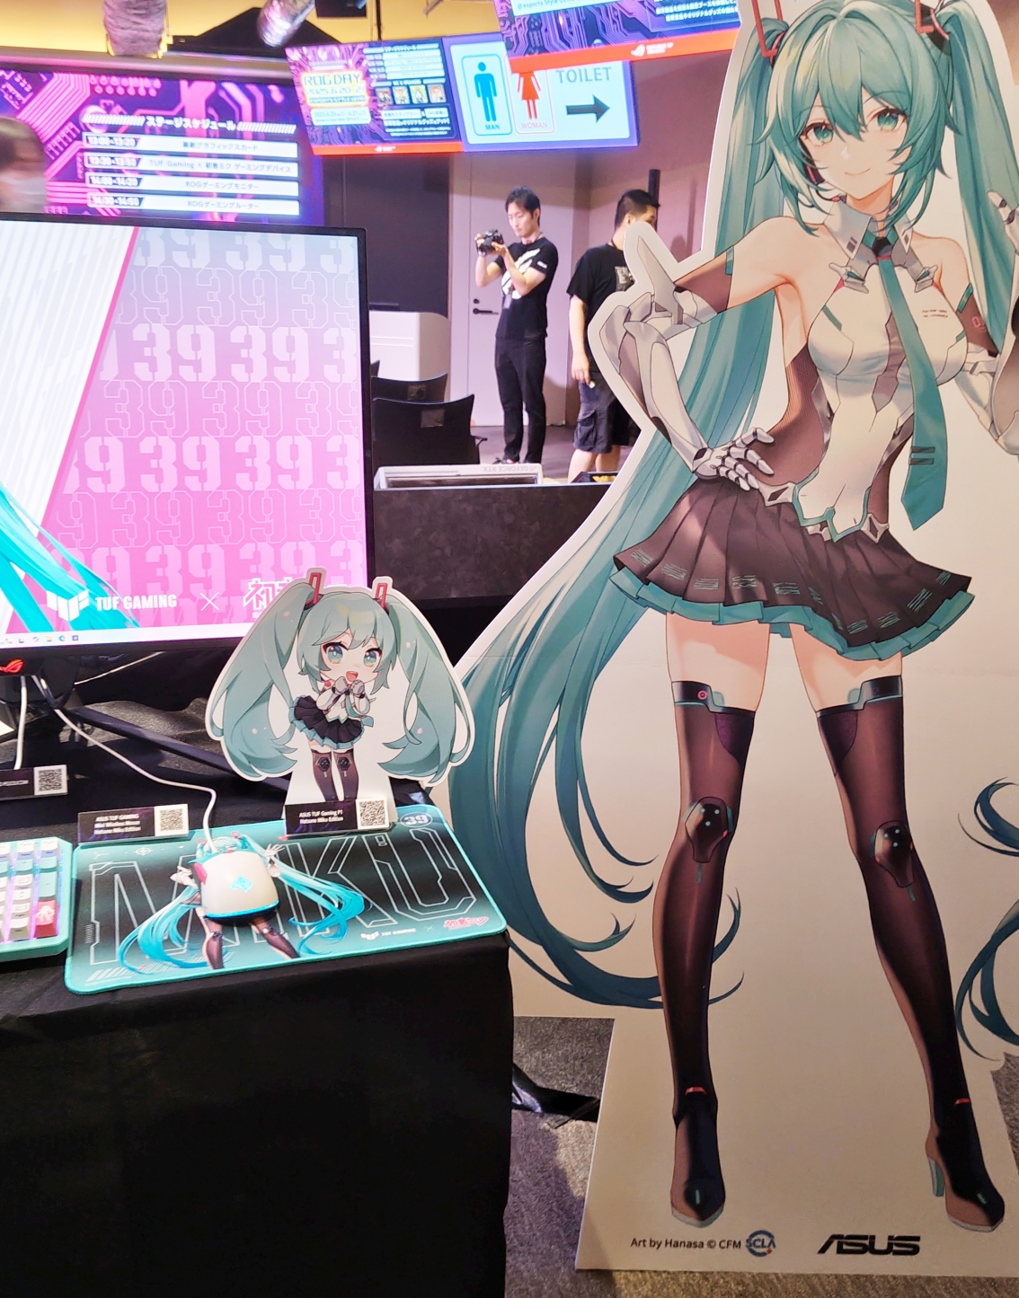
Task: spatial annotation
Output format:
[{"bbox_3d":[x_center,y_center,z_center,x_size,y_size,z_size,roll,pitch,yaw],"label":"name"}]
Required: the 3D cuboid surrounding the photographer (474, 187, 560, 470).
[{"bbox_3d":[0.082,-2.006,7.583,0.480,1.730,0.480,-14,23,-40],"label":"photographer"}]

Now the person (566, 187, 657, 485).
[{"bbox_3d":[0.593,-1.517,6.230,0.520,1.649,0.340,-16,24,-42],"label":"person"}]

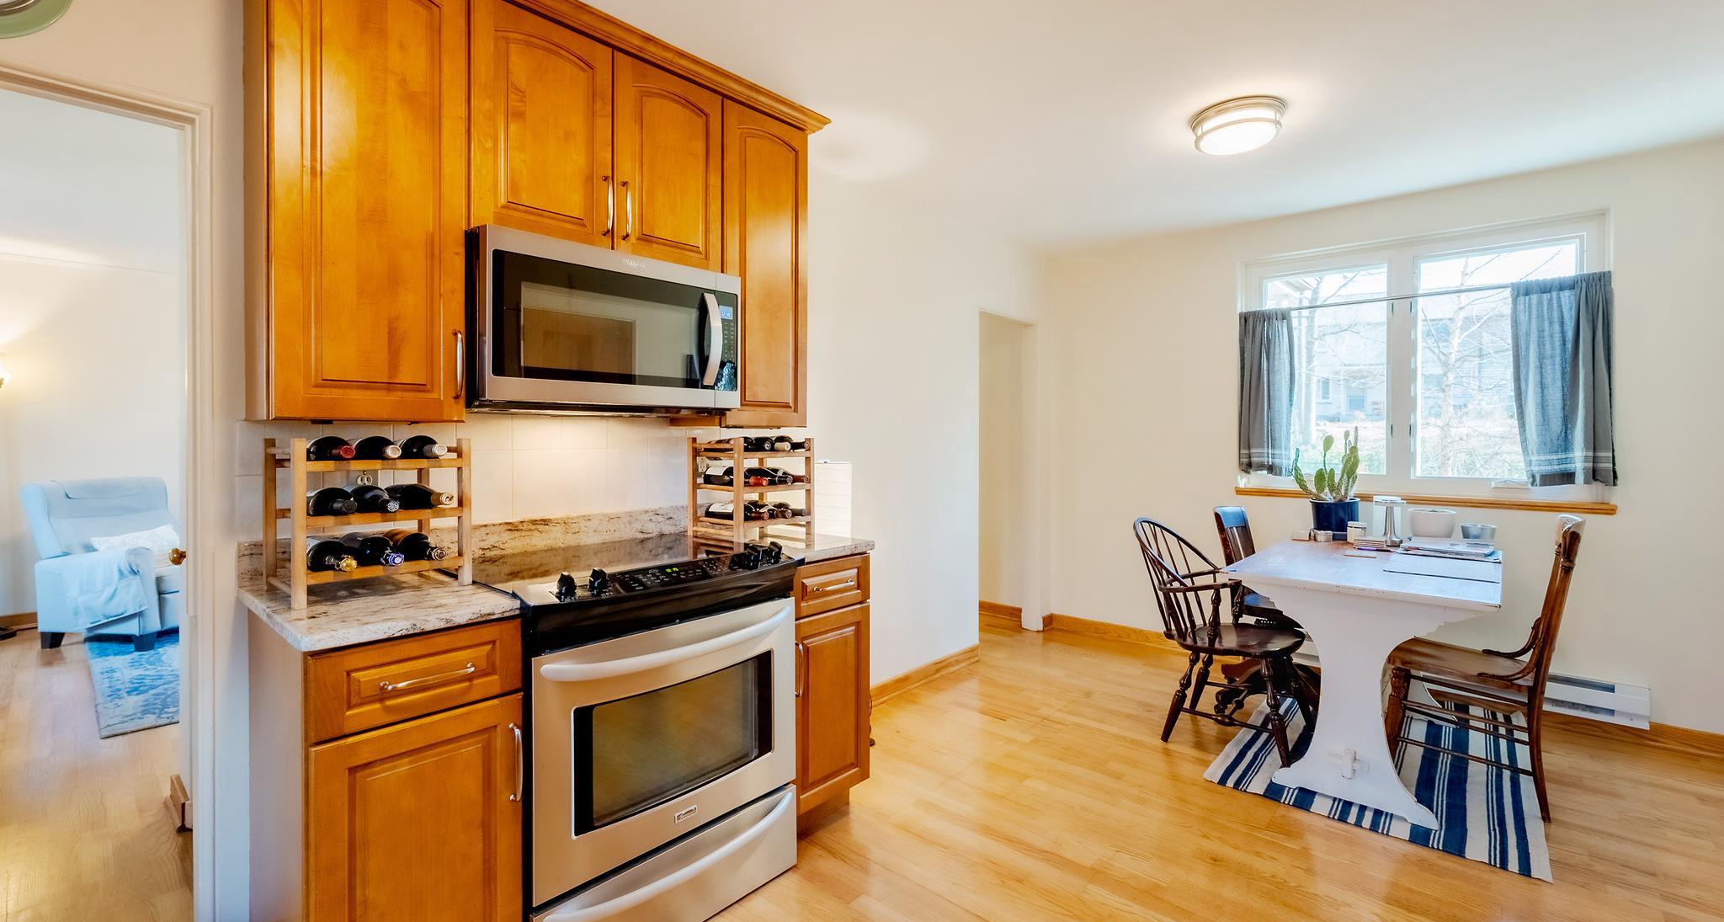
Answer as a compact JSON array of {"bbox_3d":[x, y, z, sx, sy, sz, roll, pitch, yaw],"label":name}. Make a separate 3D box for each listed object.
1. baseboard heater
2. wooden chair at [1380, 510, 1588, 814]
[{"bbox_3d":[2.687,1.001,3.263,1.500,0.180,0.070,2,2,43],"label":"baseboard heater"},{"bbox_3d":[2.292,0.696,2.511,0.450,1.000,0.530,-2,2,-43],"label":"wooden chair"}]

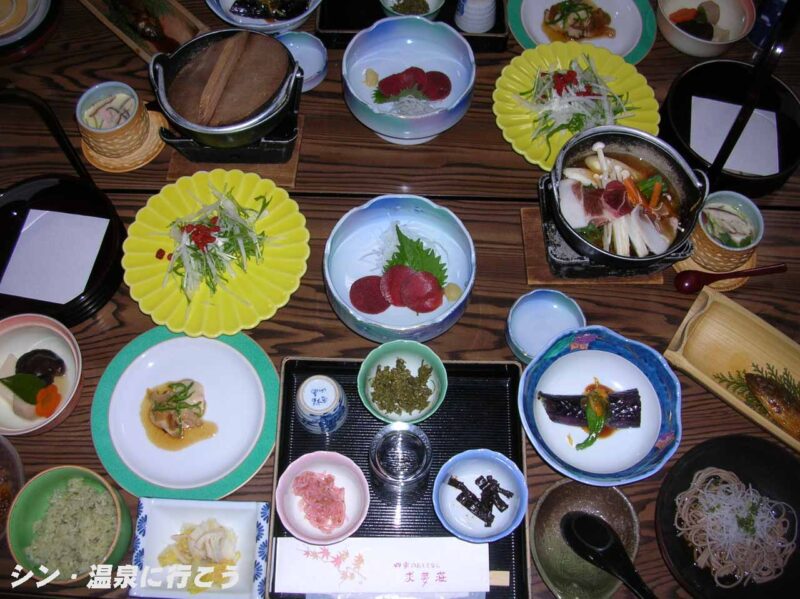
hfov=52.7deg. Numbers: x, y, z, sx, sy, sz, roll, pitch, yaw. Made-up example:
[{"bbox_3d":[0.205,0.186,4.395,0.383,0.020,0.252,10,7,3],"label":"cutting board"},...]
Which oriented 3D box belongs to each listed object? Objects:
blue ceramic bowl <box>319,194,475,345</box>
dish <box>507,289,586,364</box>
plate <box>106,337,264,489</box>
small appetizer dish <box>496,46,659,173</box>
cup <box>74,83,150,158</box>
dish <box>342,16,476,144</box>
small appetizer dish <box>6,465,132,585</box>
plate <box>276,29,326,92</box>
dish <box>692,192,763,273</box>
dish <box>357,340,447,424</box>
[{"bbox_3d":[-0.001,-0.028,0.929,0.168,0.075,0.168,1,64,-1],"label":"blue ceramic bowl"},{"bbox_3d":[0.167,0.033,0.928,0.088,0.030,0.088,3,64,0],"label":"dish"},{"bbox_3d":[-0.229,0.124,0.880,0.171,0.021,0.171,1,64,-1],"label":"plate"},{"bbox_3d":[0.227,-0.239,1.054,0.216,0.041,0.216,1,64,-1],"label":"small appetizer dish"},{"bbox_3d":[-0.345,-0.215,0.981,0.074,0.061,0.074,0,67,-1],"label":"cup"},{"bbox_3d":[0.011,-0.278,1.049,0.168,0.075,0.168,1,64,-1],"label":"dish"},{"bbox_3d":[-0.321,0.226,0.800,0.108,0.063,0.108,0,67,-1],"label":"small appetizer dish"},{"bbox_3d":[-0.140,-0.316,1.086,0.088,0.030,0.088,1,64,-1],"label":"plate"},{"bbox_3d":[0.370,-0.076,0.930,0.074,0.061,0.074,0,67,-1],"label":"dish"},{"bbox_3d":[0.003,0.096,0.877,0.094,0.042,0.094,1,64,-1],"label":"dish"}]

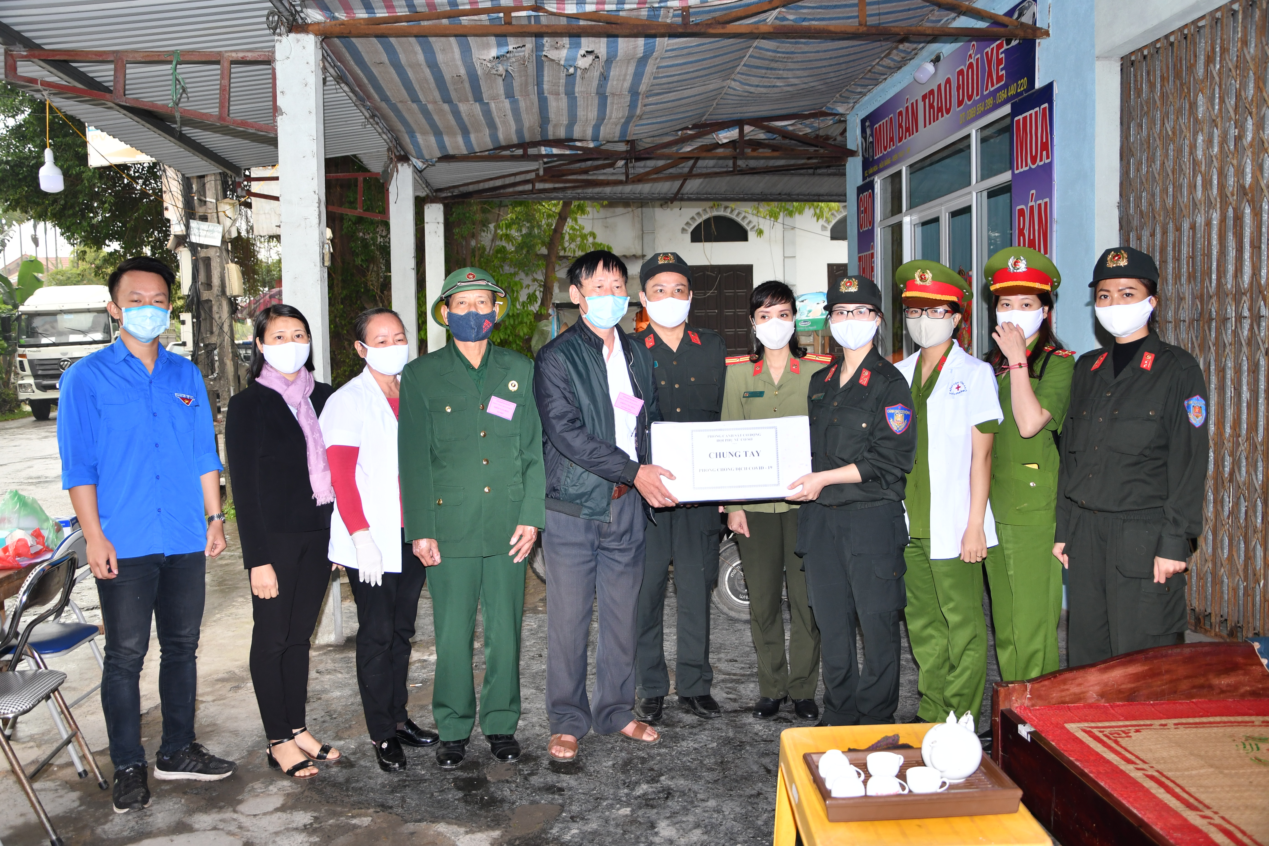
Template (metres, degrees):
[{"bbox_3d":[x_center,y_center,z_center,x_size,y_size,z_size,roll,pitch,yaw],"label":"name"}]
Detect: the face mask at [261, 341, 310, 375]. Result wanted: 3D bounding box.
[{"bbox_3d":[-1.171,-0.218,3.670,0.158,0.115,0.100,-3,4,-26],"label":"face mask"}]

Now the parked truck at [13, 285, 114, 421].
[{"bbox_3d":[-15.762,-2.053,32.201,2.500,3.450,7.200,-2,4,-13],"label":"parked truck"}]

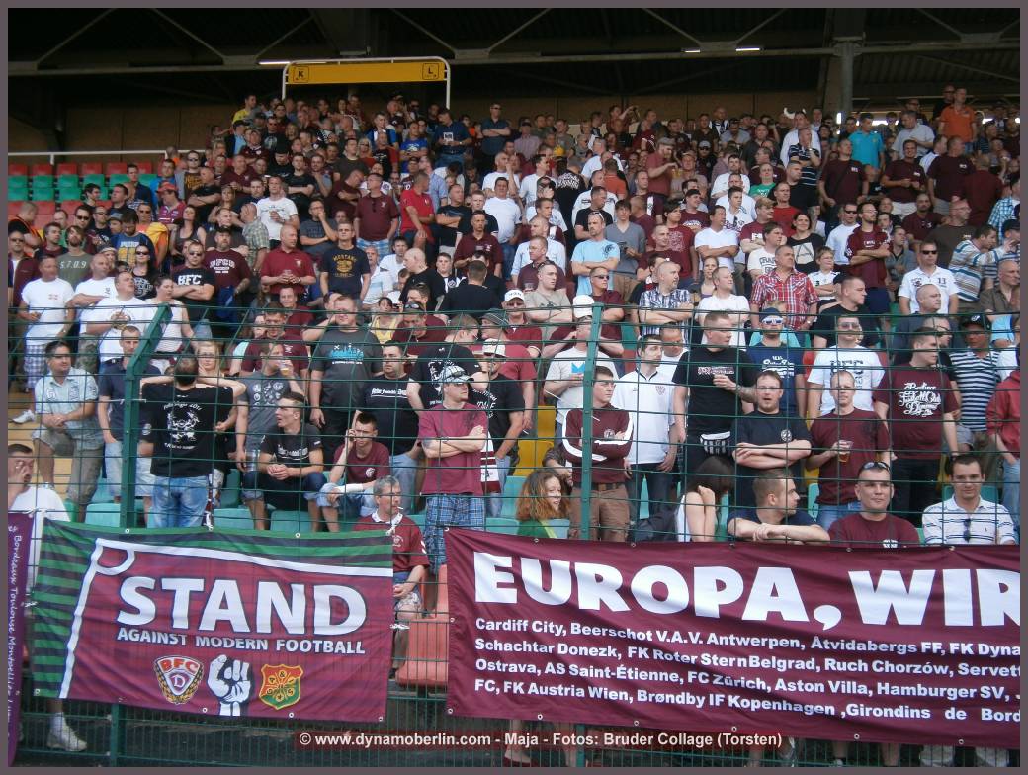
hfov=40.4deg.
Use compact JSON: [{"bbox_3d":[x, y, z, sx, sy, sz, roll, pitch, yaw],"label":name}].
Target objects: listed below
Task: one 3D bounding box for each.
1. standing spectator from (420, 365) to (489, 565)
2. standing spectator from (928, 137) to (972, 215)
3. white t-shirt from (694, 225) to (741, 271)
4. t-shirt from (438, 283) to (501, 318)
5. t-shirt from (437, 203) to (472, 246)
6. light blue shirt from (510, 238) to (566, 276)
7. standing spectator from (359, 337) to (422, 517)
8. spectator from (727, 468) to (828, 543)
[{"bbox_3d":[-0.416,0.739,9.430,0.500,1.800,0.380,2,-5,-7],"label":"standing spectator"},{"bbox_3d":[5.557,-2.326,17.831,0.540,1.770,0.360,2,-4,5],"label":"standing spectator"},{"bbox_3d":[2.226,-1.429,15.374,0.500,0.660,0.290,3,-5,-9],"label":"white t-shirt"},{"bbox_3d":[-0.414,-0.617,12.774,0.530,0.660,0.300,2,-4,-3],"label":"t-shirt"},{"bbox_3d":[-0.707,-1.942,16.800,0.500,0.580,0.300,1,-2,9],"label":"t-shirt"},{"bbox_3d":[0.263,-1.289,15.173,0.580,0.680,0.300,1,-5,9],"label":"light blue shirt"},{"bbox_3d":[-0.915,0.532,9.937,0.540,1.740,0.340,1,-4,0],"label":"standing spectator"},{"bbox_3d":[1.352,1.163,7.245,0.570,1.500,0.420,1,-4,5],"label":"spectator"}]

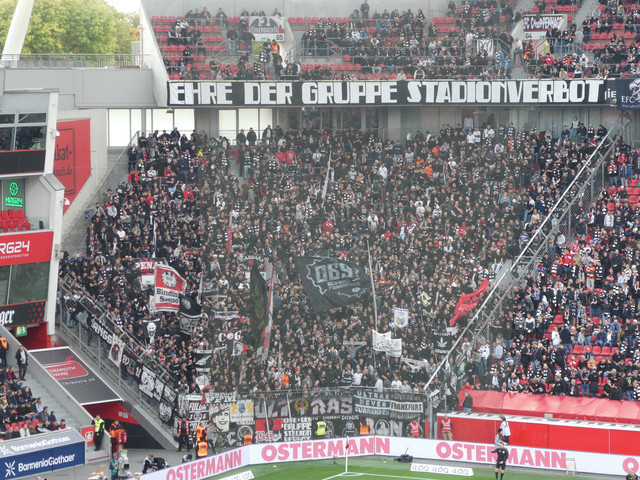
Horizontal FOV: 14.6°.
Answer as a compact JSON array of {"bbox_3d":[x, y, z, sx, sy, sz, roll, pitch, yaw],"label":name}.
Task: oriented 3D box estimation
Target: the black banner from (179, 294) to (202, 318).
[{"bbox_3d":[-6.379,3.226,122.947,1.220,1.300,0.200,-1,4,-14],"label":"black banner"}]

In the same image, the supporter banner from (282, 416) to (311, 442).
[{"bbox_3d":[-1.095,9.243,121.423,1.500,1.250,0.050,-1,4,-22],"label":"supporter banner"}]

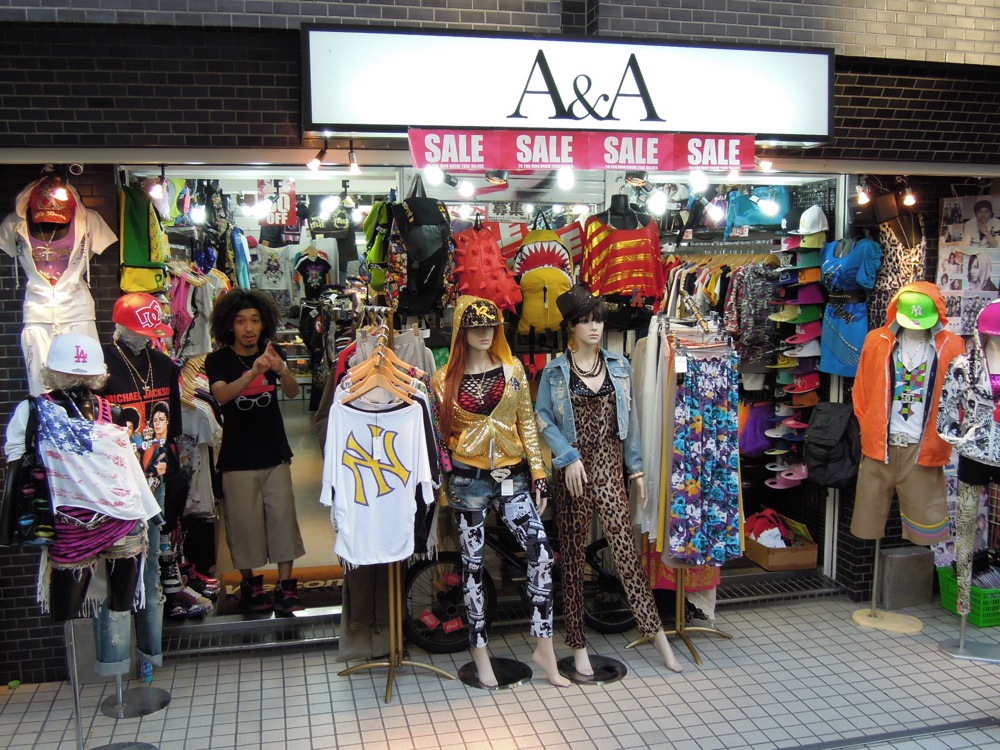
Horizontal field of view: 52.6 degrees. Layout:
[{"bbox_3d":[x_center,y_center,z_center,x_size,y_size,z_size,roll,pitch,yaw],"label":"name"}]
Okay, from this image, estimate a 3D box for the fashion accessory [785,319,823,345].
[{"bbox_3d":[1.760,-0.246,5.854,0.240,0.120,0.170,-17,14,-25],"label":"fashion accessory"}]

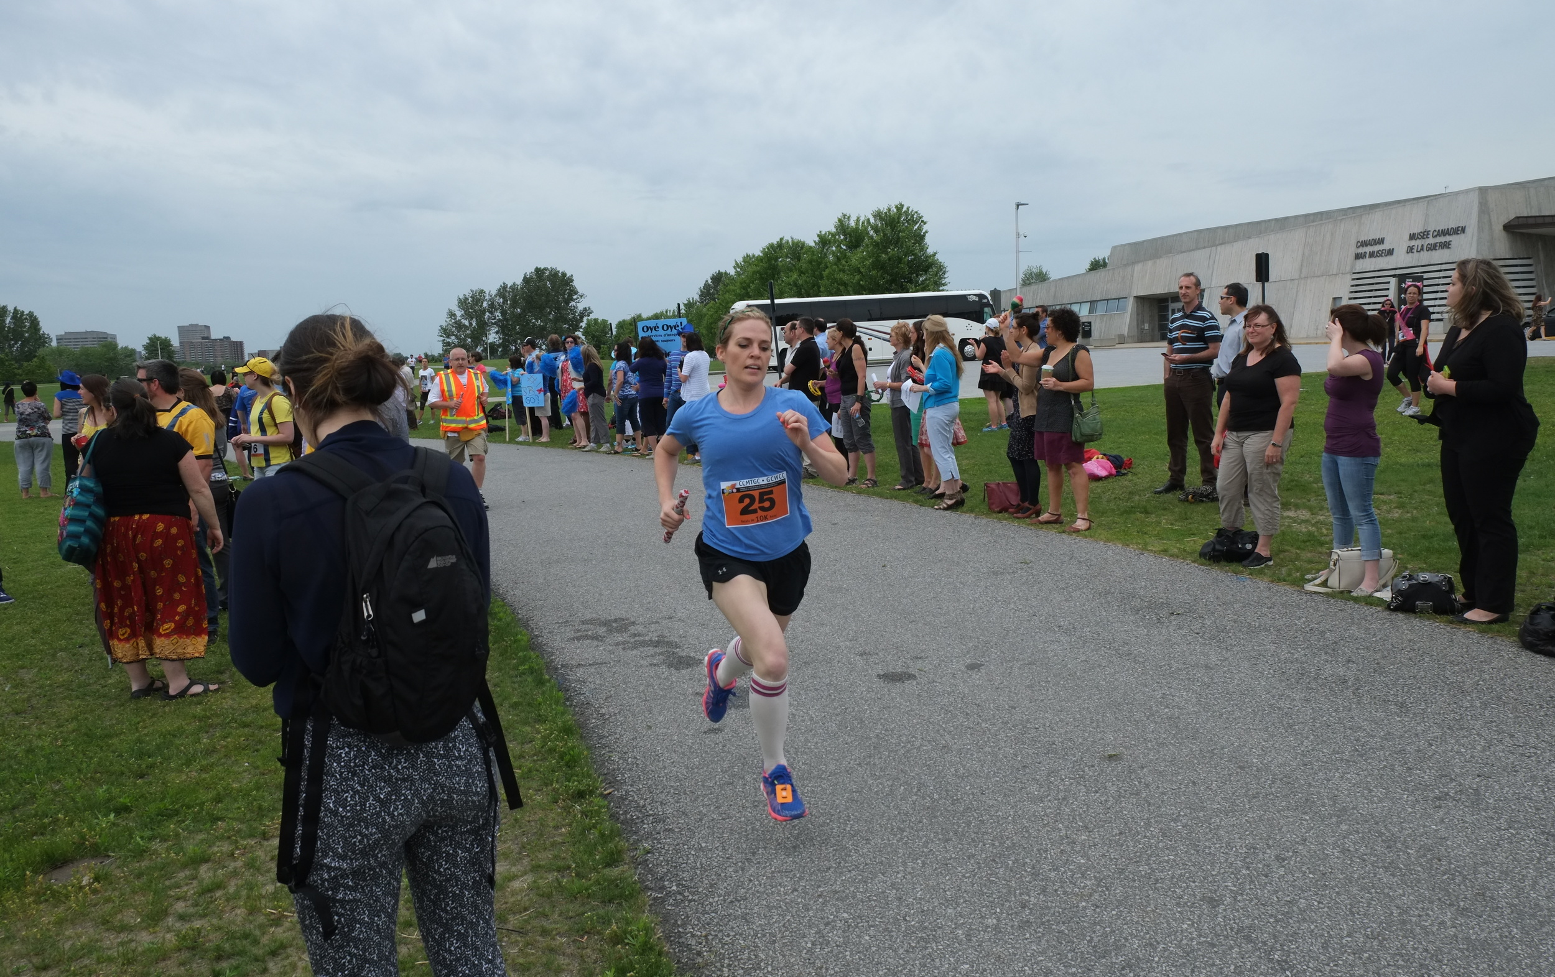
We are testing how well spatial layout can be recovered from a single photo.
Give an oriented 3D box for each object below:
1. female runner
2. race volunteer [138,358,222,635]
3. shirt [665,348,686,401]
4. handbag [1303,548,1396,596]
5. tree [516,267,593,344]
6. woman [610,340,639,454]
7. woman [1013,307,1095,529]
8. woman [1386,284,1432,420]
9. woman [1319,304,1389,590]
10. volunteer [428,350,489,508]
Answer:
[{"bbox_3d":[-0.080,0.237,3.893,0.600,1.650,0.820,-3,7,-7],"label":"female runner"},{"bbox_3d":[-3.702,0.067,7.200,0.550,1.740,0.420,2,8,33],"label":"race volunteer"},{"bbox_3d":[-1.235,-1.525,15.500,0.550,0.680,0.280,-2,7,3],"label":"shirt"},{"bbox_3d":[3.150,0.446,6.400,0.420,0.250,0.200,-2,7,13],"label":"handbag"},{"bbox_3d":[-25.878,-20.235,135.000,8.800,10.800,8.000,-2,7,0],"label":"tree"},{"bbox_3d":[-2.271,-1.369,17.300,0.420,1.650,0.470,1,8,26],"label":"woman"},{"bbox_3d":[2.118,-0.528,8.936,0.500,1.680,0.500,-6,8,-31],"label":"woman"},{"bbox_3d":[7.739,-1.712,14.300,0.380,1.670,0.480,-9,9,-41],"label":"woman"},{"bbox_3d":[3.411,-0.251,6.900,0.420,1.650,0.460,-5,7,-17],"label":"woman"},{"bbox_3d":[-3.678,-0.759,13.500,0.680,1.750,0.480,-4,7,-11],"label":"volunteer"}]

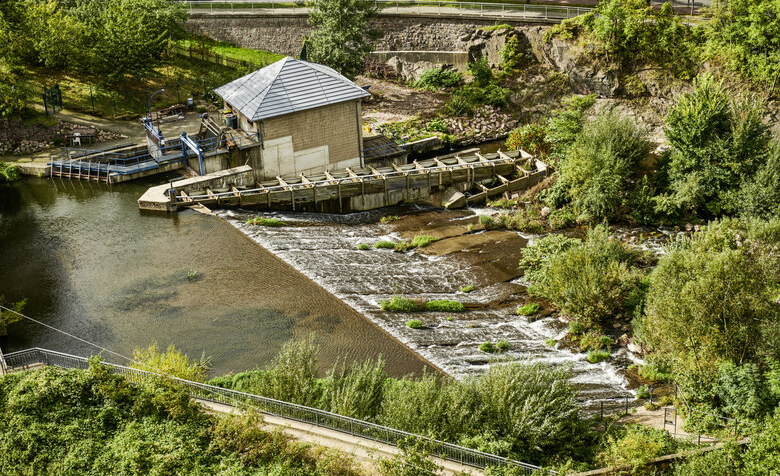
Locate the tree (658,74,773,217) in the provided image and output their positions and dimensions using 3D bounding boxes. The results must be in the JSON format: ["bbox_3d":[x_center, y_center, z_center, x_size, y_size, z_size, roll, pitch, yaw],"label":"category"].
[{"bbox_3d":[22.840,-6.810,100.340,7.830,9.500,7.830,-3,25,0],"label":"tree"}]

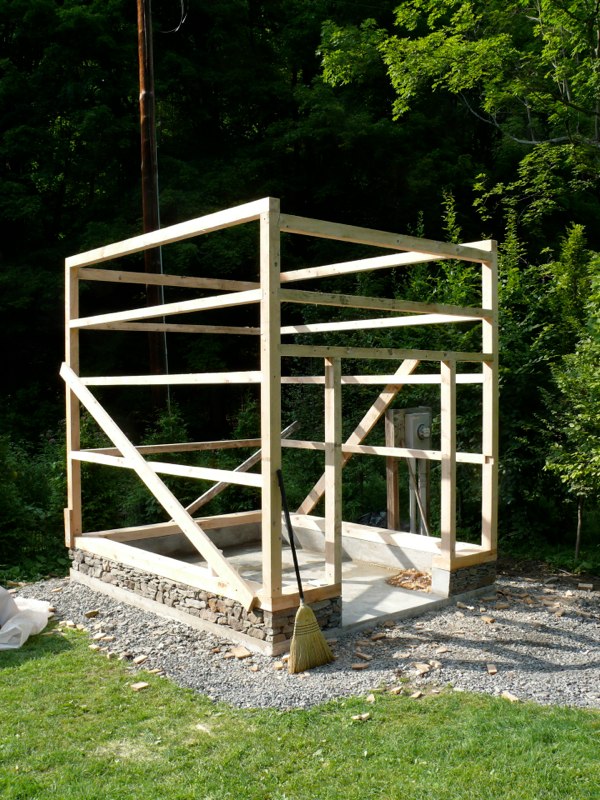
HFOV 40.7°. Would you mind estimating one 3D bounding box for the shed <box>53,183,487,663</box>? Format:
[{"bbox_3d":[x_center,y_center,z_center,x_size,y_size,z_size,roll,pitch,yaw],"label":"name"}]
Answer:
[{"bbox_3d":[-0.268,0.168,7.570,2.604,3.134,3.200,-1,1,-41],"label":"shed"}]

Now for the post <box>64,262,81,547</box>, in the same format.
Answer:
[{"bbox_3d":[-2.211,0.010,7.923,0.093,2.725,0.093,-1,1,-41],"label":"post"}]

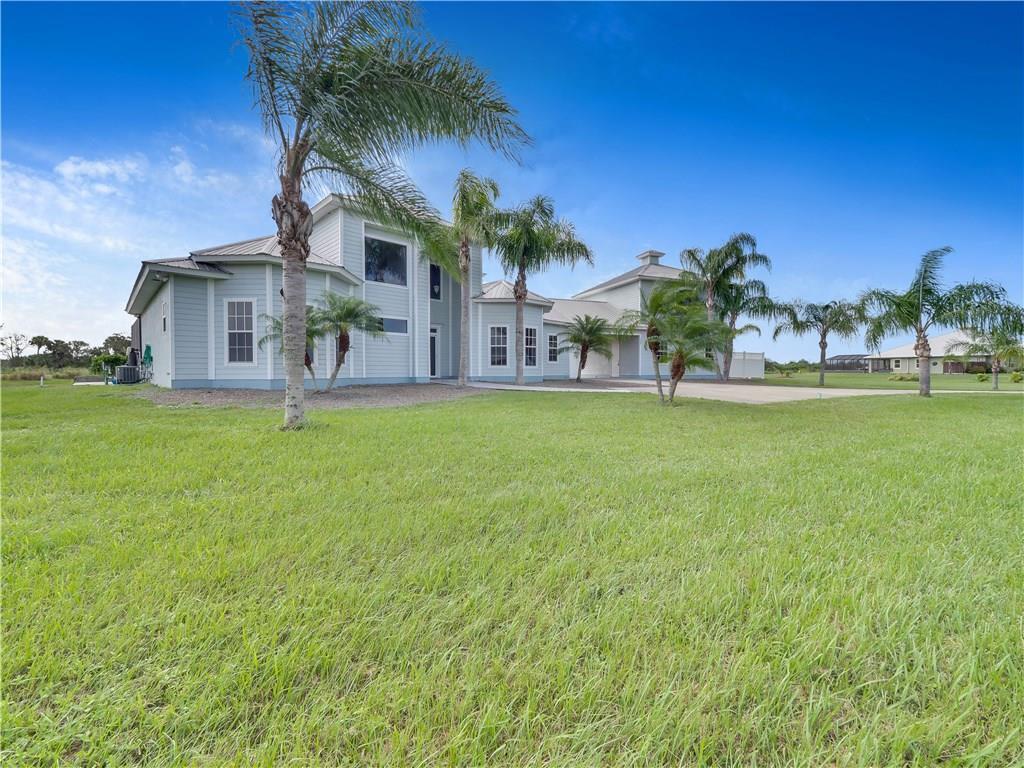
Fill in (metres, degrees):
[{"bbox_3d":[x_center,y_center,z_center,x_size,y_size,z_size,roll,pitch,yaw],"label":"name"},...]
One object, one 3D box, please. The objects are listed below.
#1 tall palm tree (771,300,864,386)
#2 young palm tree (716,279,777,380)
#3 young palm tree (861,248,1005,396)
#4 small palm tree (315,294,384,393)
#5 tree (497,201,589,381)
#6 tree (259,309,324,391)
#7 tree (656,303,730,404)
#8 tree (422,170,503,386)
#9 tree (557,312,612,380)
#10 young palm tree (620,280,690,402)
[{"bbox_3d":[18.291,-2.445,25.000,4.690,5.190,4.550,0,2,0],"label":"tall palm tree"},{"bbox_3d":[14.206,-3.330,25.300,3.390,6.230,3.290,0,2,0],"label":"young palm tree"},{"bbox_3d":[16.307,-2.421,16.300,4.080,5.830,3.960,0,2,0],"label":"young palm tree"},{"bbox_3d":[-4.276,-1.119,10.900,1.810,2.580,1.760,0,2,0],"label":"small palm tree"},{"bbox_3d":[1.290,-3.884,17.200,4.150,7.810,4.030,0,2,0],"label":"tree"},{"bbox_3d":[-5.747,-0.934,10.900,1.630,2.210,1.580,0,2,0],"label":"tree"},{"bbox_3d":[4.528,-0.716,10.400,1.750,2.460,1.700,0,2,0],"label":"tree"},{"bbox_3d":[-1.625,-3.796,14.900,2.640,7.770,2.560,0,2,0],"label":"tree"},{"bbox_3d":[3.582,-1.715,20.000,2.740,3.280,2.650,0,2,0],"label":"tree"},{"bbox_3d":[3.581,-1.067,10.400,1.710,3.060,1.650,0,2,0],"label":"young palm tree"}]

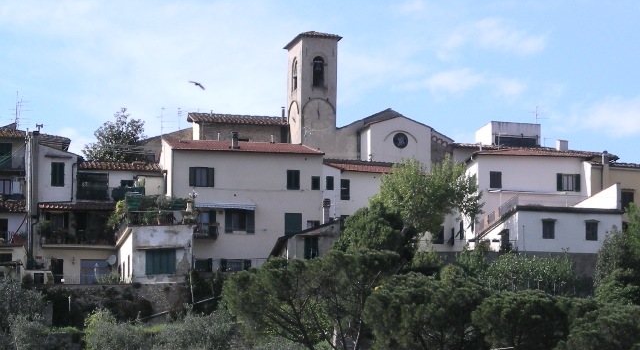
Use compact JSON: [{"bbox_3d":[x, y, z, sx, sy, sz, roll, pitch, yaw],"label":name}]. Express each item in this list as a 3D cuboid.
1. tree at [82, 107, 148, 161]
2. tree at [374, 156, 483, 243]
[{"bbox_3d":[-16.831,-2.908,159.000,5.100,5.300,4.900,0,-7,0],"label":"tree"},{"bbox_3d":[7.936,2.012,142.000,7.700,7.000,7.000,0,-7,0],"label":"tree"}]

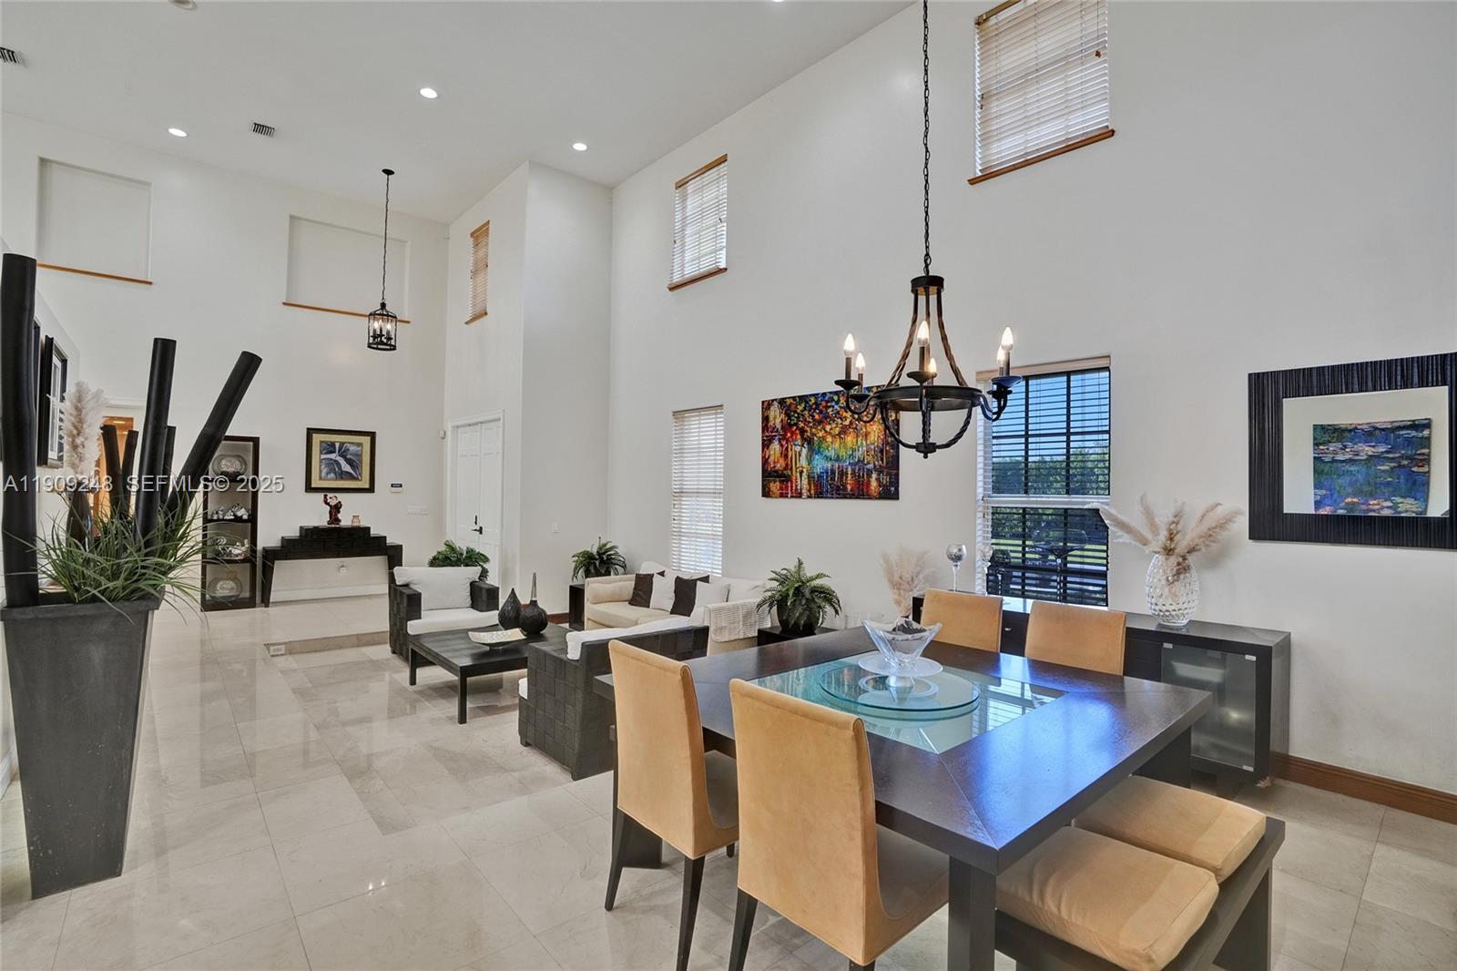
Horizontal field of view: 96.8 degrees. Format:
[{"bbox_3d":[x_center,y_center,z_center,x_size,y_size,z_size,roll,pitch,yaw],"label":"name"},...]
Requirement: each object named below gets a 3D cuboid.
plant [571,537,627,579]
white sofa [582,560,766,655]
[{"bbox_3d":[-1.581,0.891,7.920,0.660,0.540,0.660,1,0,0],"label":"plant"},{"bbox_3d":[-0.556,1.326,6.734,0.940,0.800,2.100,1,-1,-41],"label":"white sofa"}]

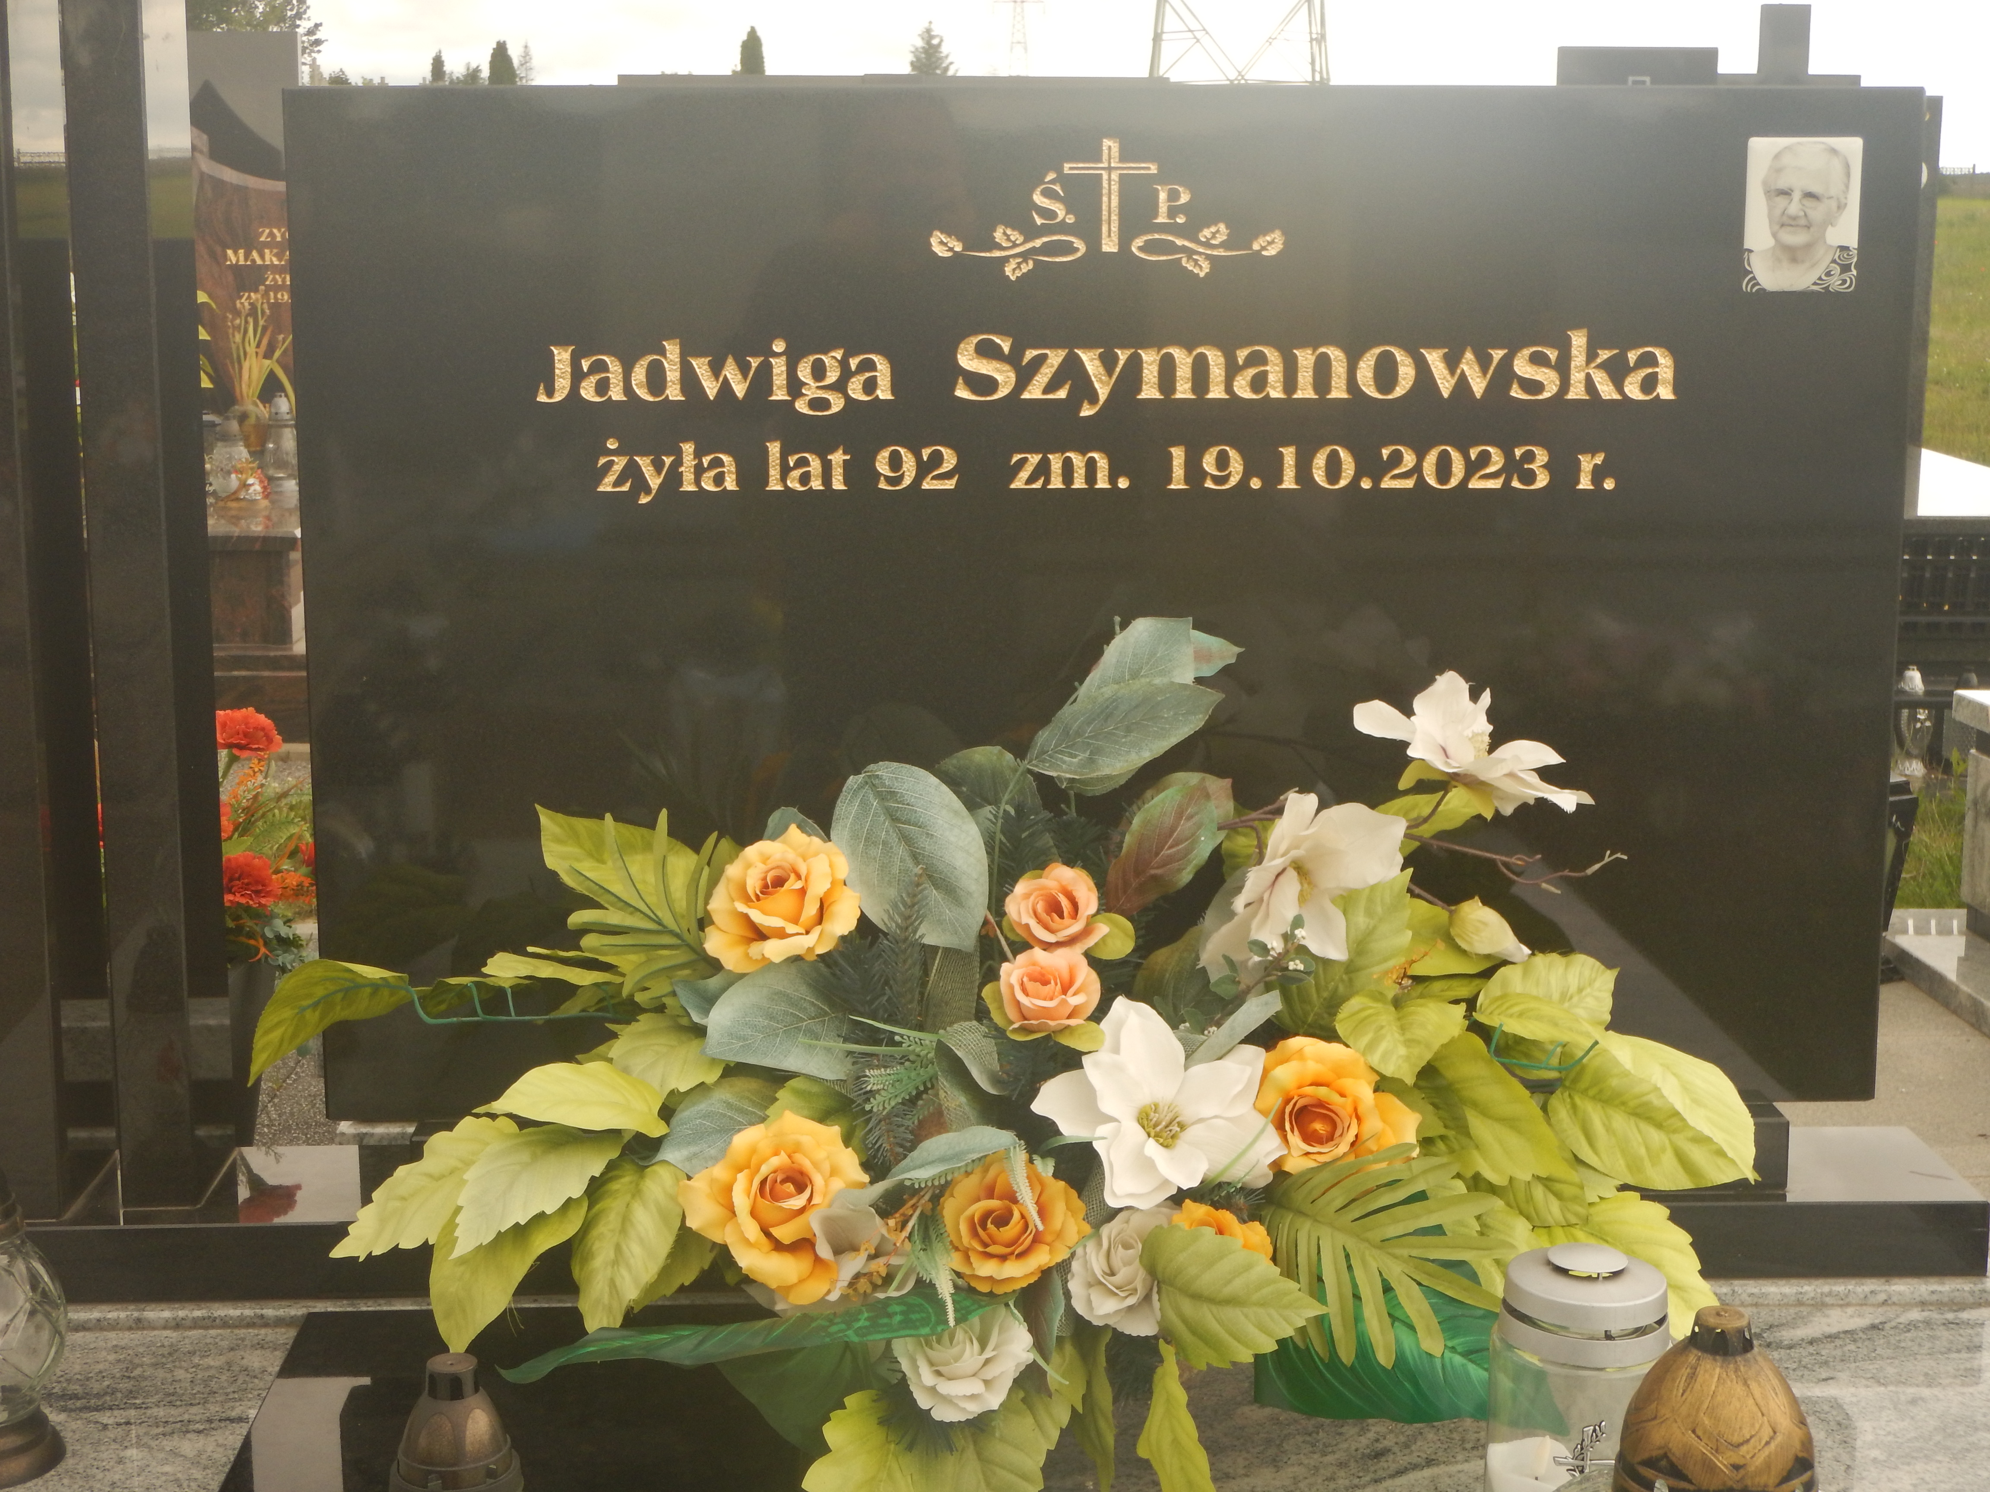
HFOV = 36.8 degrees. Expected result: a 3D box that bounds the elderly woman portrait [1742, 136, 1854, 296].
[{"bbox_3d":[0.610,-0.401,2.258,0.087,0.116,0.008,-1,10,-2],"label":"elderly woman portrait"}]

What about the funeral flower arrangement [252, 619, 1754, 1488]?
[{"bbox_3d":[0.008,0.190,1.980,1.000,0.530,0.470,-1,10,-2],"label":"funeral flower arrangement"}]

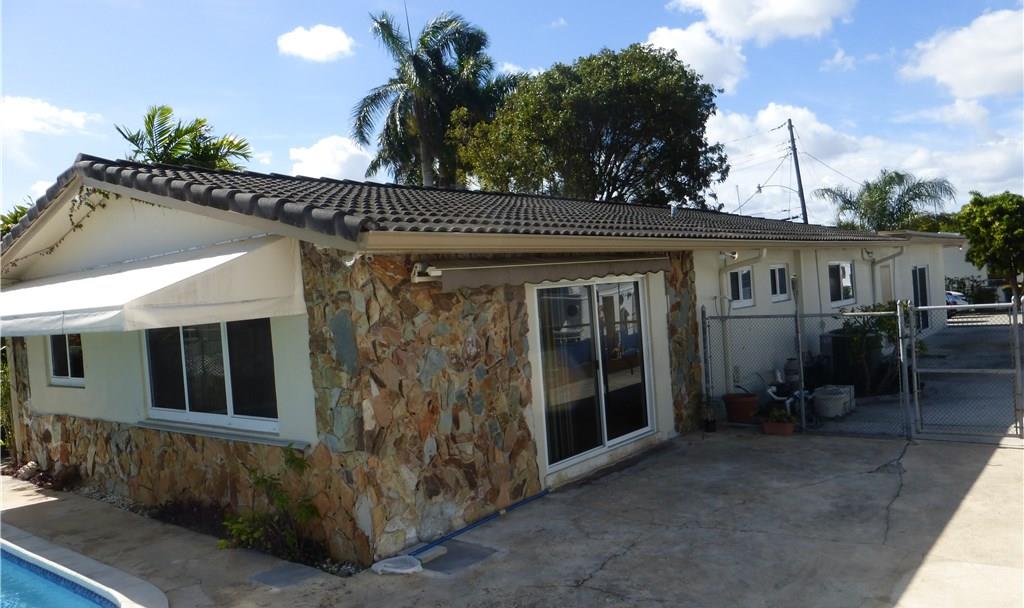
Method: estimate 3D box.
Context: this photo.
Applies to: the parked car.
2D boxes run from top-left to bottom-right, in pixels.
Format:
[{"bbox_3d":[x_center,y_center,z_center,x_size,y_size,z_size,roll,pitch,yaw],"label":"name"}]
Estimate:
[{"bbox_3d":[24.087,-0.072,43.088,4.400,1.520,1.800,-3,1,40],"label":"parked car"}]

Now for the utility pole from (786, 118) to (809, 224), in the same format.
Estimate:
[{"bbox_3d":[17.815,-5.489,45.035,0.300,11.630,0.300,-9,0,41],"label":"utility pole"}]

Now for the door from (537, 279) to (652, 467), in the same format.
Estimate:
[{"bbox_3d":[1.075,0.753,8.938,0.130,2.070,2.370,-4,1,41],"label":"door"}]

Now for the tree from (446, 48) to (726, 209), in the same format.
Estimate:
[{"bbox_3d":[3.816,-4.796,32.050,11.300,12.650,10.500,-5,0,7],"label":"tree"}]

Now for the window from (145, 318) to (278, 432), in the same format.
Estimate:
[{"bbox_3d":[-3.401,0.709,8.138,2.860,1.270,0.120,-4,1,41],"label":"window"}]

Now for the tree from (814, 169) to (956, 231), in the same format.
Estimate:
[{"bbox_3d":[17.390,-2.858,34.026,6.200,6.580,5.900,-4,1,27],"label":"tree"}]

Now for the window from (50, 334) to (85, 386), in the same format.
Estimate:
[{"bbox_3d":[-6.551,0.755,10.827,1.340,0.900,0.120,-4,1,41],"label":"window"}]

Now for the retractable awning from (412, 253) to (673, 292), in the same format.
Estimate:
[{"bbox_3d":[0.613,-0.391,8.232,0.280,0.270,4.340,-4,1,41],"label":"retractable awning"}]

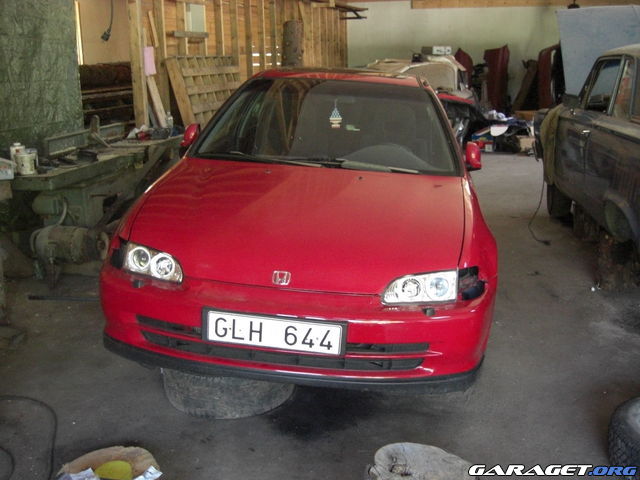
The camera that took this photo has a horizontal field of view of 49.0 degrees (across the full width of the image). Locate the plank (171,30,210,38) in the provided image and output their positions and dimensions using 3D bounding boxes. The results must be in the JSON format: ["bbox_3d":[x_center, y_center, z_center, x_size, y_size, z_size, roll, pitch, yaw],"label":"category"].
[{"bbox_3d":[-1.650,-2.655,9.120,0.055,0.074,1.030,2,15,15],"label":"plank"}]

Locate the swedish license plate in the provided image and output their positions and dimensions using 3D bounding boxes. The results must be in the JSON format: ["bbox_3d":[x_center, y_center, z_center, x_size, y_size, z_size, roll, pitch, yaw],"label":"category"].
[{"bbox_3d":[-0.162,0.331,2.490,0.485,0.113,0.015,5,15,9],"label":"swedish license plate"}]

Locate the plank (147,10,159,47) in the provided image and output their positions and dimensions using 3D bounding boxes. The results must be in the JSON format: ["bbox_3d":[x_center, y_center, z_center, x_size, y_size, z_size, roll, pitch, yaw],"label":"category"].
[{"bbox_3d":[-1.946,-2.463,8.200,0.035,0.410,0.065,-1,20,16],"label":"plank"}]

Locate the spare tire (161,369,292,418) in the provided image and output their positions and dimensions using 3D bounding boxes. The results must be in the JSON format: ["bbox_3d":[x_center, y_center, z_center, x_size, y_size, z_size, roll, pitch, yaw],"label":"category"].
[{"bbox_3d":[-0.397,0.584,3.100,0.575,0.180,0.575,0,14,6],"label":"spare tire"}]

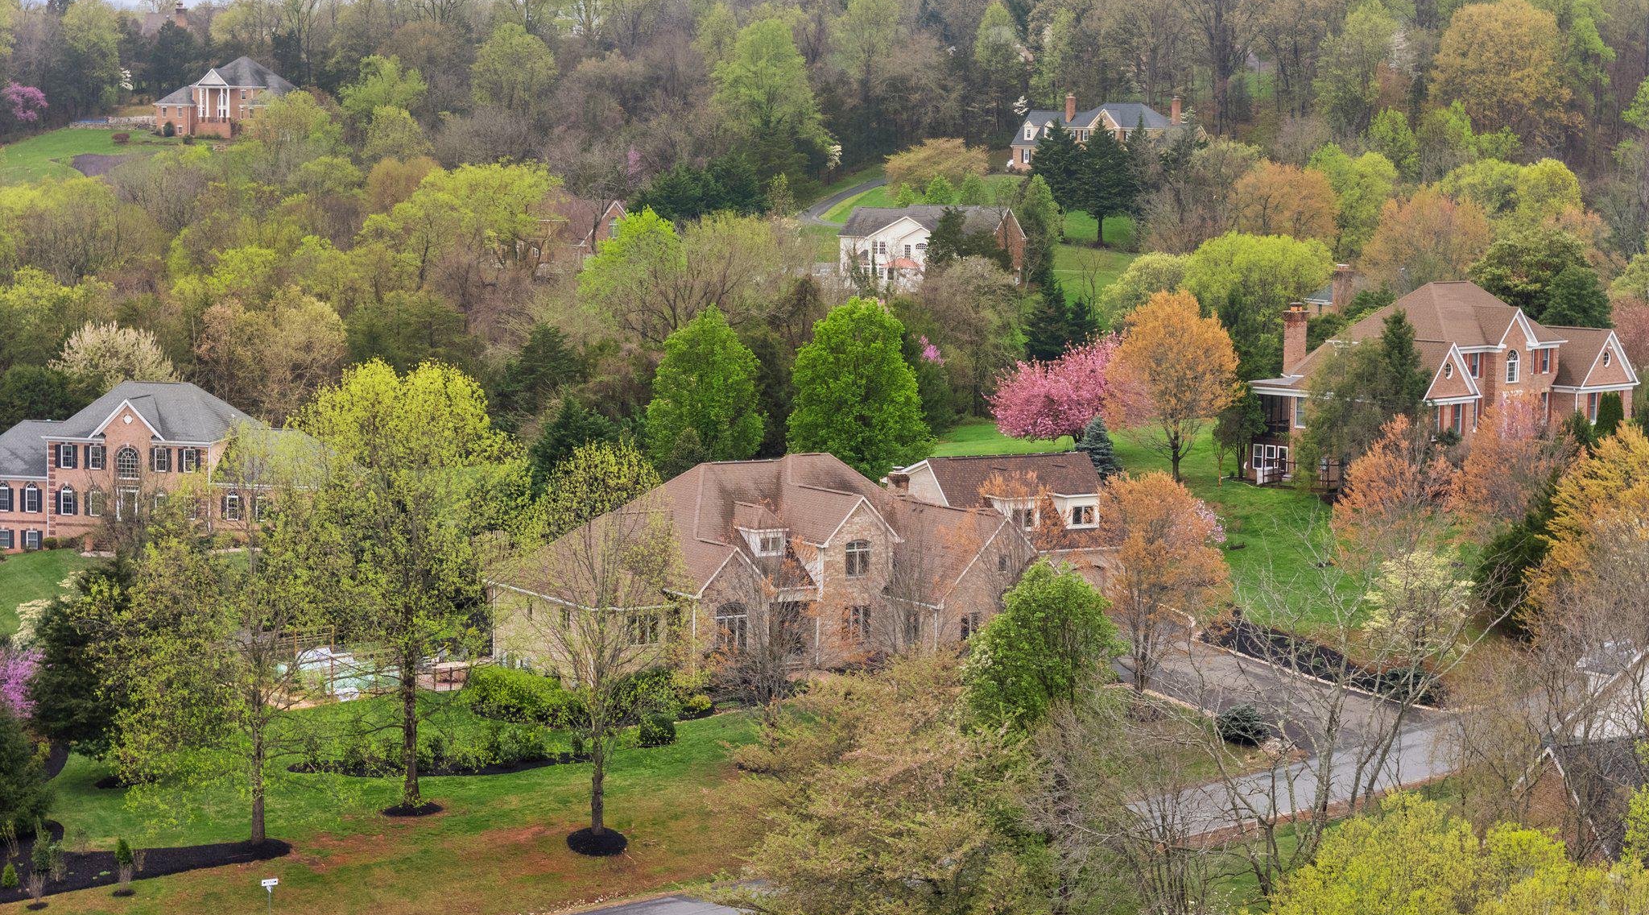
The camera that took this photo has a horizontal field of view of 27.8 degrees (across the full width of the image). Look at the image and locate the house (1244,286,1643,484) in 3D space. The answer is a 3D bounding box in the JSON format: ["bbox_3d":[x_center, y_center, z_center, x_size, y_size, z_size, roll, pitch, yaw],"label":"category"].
[{"bbox_3d":[41.443,-5.358,220.954,27.200,12.700,13.600,-5,7,-44],"label":"house"}]

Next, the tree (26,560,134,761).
[{"bbox_3d":[-32.740,8.831,147.000,4.880,8.480,4.880,1,5,0],"label":"tree"}]

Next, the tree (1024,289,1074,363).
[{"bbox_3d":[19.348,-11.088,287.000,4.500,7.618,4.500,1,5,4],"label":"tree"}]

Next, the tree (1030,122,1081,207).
[{"bbox_3d":[26.639,-32.468,382.000,5.900,11.660,5.900,1,5,0],"label":"tree"}]

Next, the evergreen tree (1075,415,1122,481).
[{"bbox_3d":[16.705,-0.353,203.000,2.900,4.260,2.900,1,5,0],"label":"evergreen tree"}]

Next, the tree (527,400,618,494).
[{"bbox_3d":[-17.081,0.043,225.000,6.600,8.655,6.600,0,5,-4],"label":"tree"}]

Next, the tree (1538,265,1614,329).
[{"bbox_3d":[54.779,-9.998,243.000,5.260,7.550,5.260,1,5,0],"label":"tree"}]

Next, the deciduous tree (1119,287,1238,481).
[{"bbox_3d":[22.124,-4.481,209.000,7.830,11.010,7.830,1,5,0],"label":"deciduous tree"}]

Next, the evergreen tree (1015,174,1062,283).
[{"bbox_3d":[22.254,-23.662,347.000,5.230,11.270,5.230,1,5,0],"label":"evergreen tree"}]

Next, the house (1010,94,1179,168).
[{"bbox_3d":[41.139,-48.098,494.393,24.800,11.200,11.800,5,7,39],"label":"house"}]

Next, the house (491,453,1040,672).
[{"bbox_3d":[-2.656,5.252,165.922,25.000,10.200,15.000,-2,6,-31],"label":"house"}]

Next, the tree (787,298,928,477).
[{"bbox_3d":[2.019,-3.378,201.000,8.460,11.580,8.460,1,5,0],"label":"tree"}]

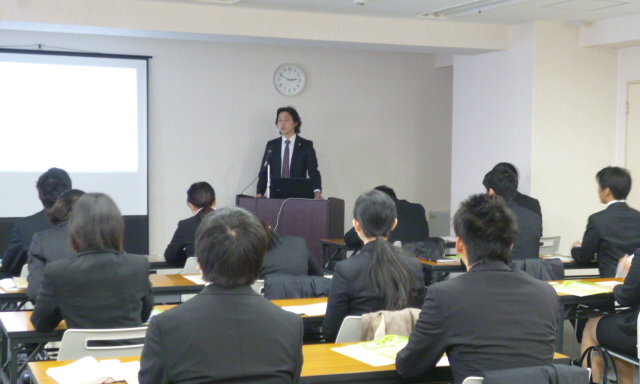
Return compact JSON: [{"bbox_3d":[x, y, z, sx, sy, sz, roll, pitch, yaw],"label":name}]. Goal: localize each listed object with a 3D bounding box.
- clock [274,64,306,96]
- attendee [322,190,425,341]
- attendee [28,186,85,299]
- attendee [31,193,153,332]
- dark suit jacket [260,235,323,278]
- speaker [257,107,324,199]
[{"bbox_3d":[-0.250,-0.942,8.301,0.275,0.275,0.045,0,3,-22],"label":"clock"},{"bbox_3d":[0.220,0.605,4.122,0.470,1.240,0.700,0,3,-22],"label":"attendee"},{"bbox_3d":[-1.161,0.581,4.596,0.450,1.200,0.700,0,3,-14],"label":"attendee"},{"bbox_3d":[-0.878,0.609,3.675,0.440,1.240,0.700,0,3,-20],"label":"attendee"},{"bbox_3d":[-0.219,0.459,4.962,0.460,0.510,0.420,0,3,-22],"label":"dark suit jacket"},{"bbox_3d":[-0.248,0.176,7.972,0.530,1.720,0.360,1,3,-4],"label":"speaker"}]

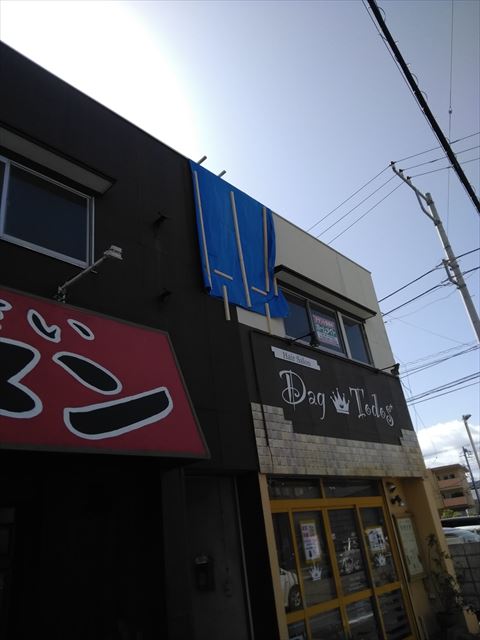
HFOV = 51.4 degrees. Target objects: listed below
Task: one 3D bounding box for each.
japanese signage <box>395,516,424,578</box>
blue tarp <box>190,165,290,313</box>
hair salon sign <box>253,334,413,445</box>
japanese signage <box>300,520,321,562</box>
[{"bbox_3d":[2.830,3.725,8.240,0.040,0.898,0.563,-27,-31,35],"label":"japanese signage"},{"bbox_3d":[0.073,-1.079,7.173,0.180,2.164,1.831,-27,-31,35],"label":"blue tarp"},{"bbox_3d":[1.669,1.161,7.749,0.100,1.362,4.521,-27,-31,35],"label":"hair salon sign"},{"bbox_3d":[0.928,2.843,6.420,0.020,0.449,0.327,-27,-31,35],"label":"japanese signage"}]

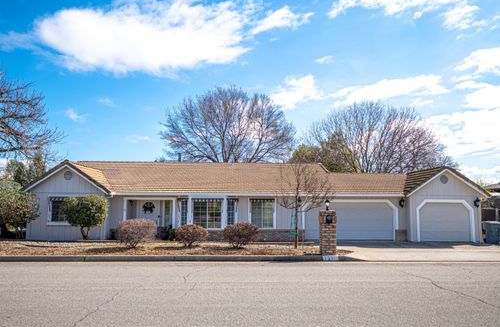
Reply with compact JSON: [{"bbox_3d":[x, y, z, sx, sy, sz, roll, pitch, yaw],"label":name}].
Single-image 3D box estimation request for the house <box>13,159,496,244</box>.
[{"bbox_3d":[0.422,2.344,27.777,24.405,5.002,13.700,0,-6,-1],"label":"house"}]

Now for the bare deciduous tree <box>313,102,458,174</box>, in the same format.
[{"bbox_3d":[13.472,-0.121,41.075,15.050,12.855,15.050,0,-6,-1],"label":"bare deciduous tree"}]

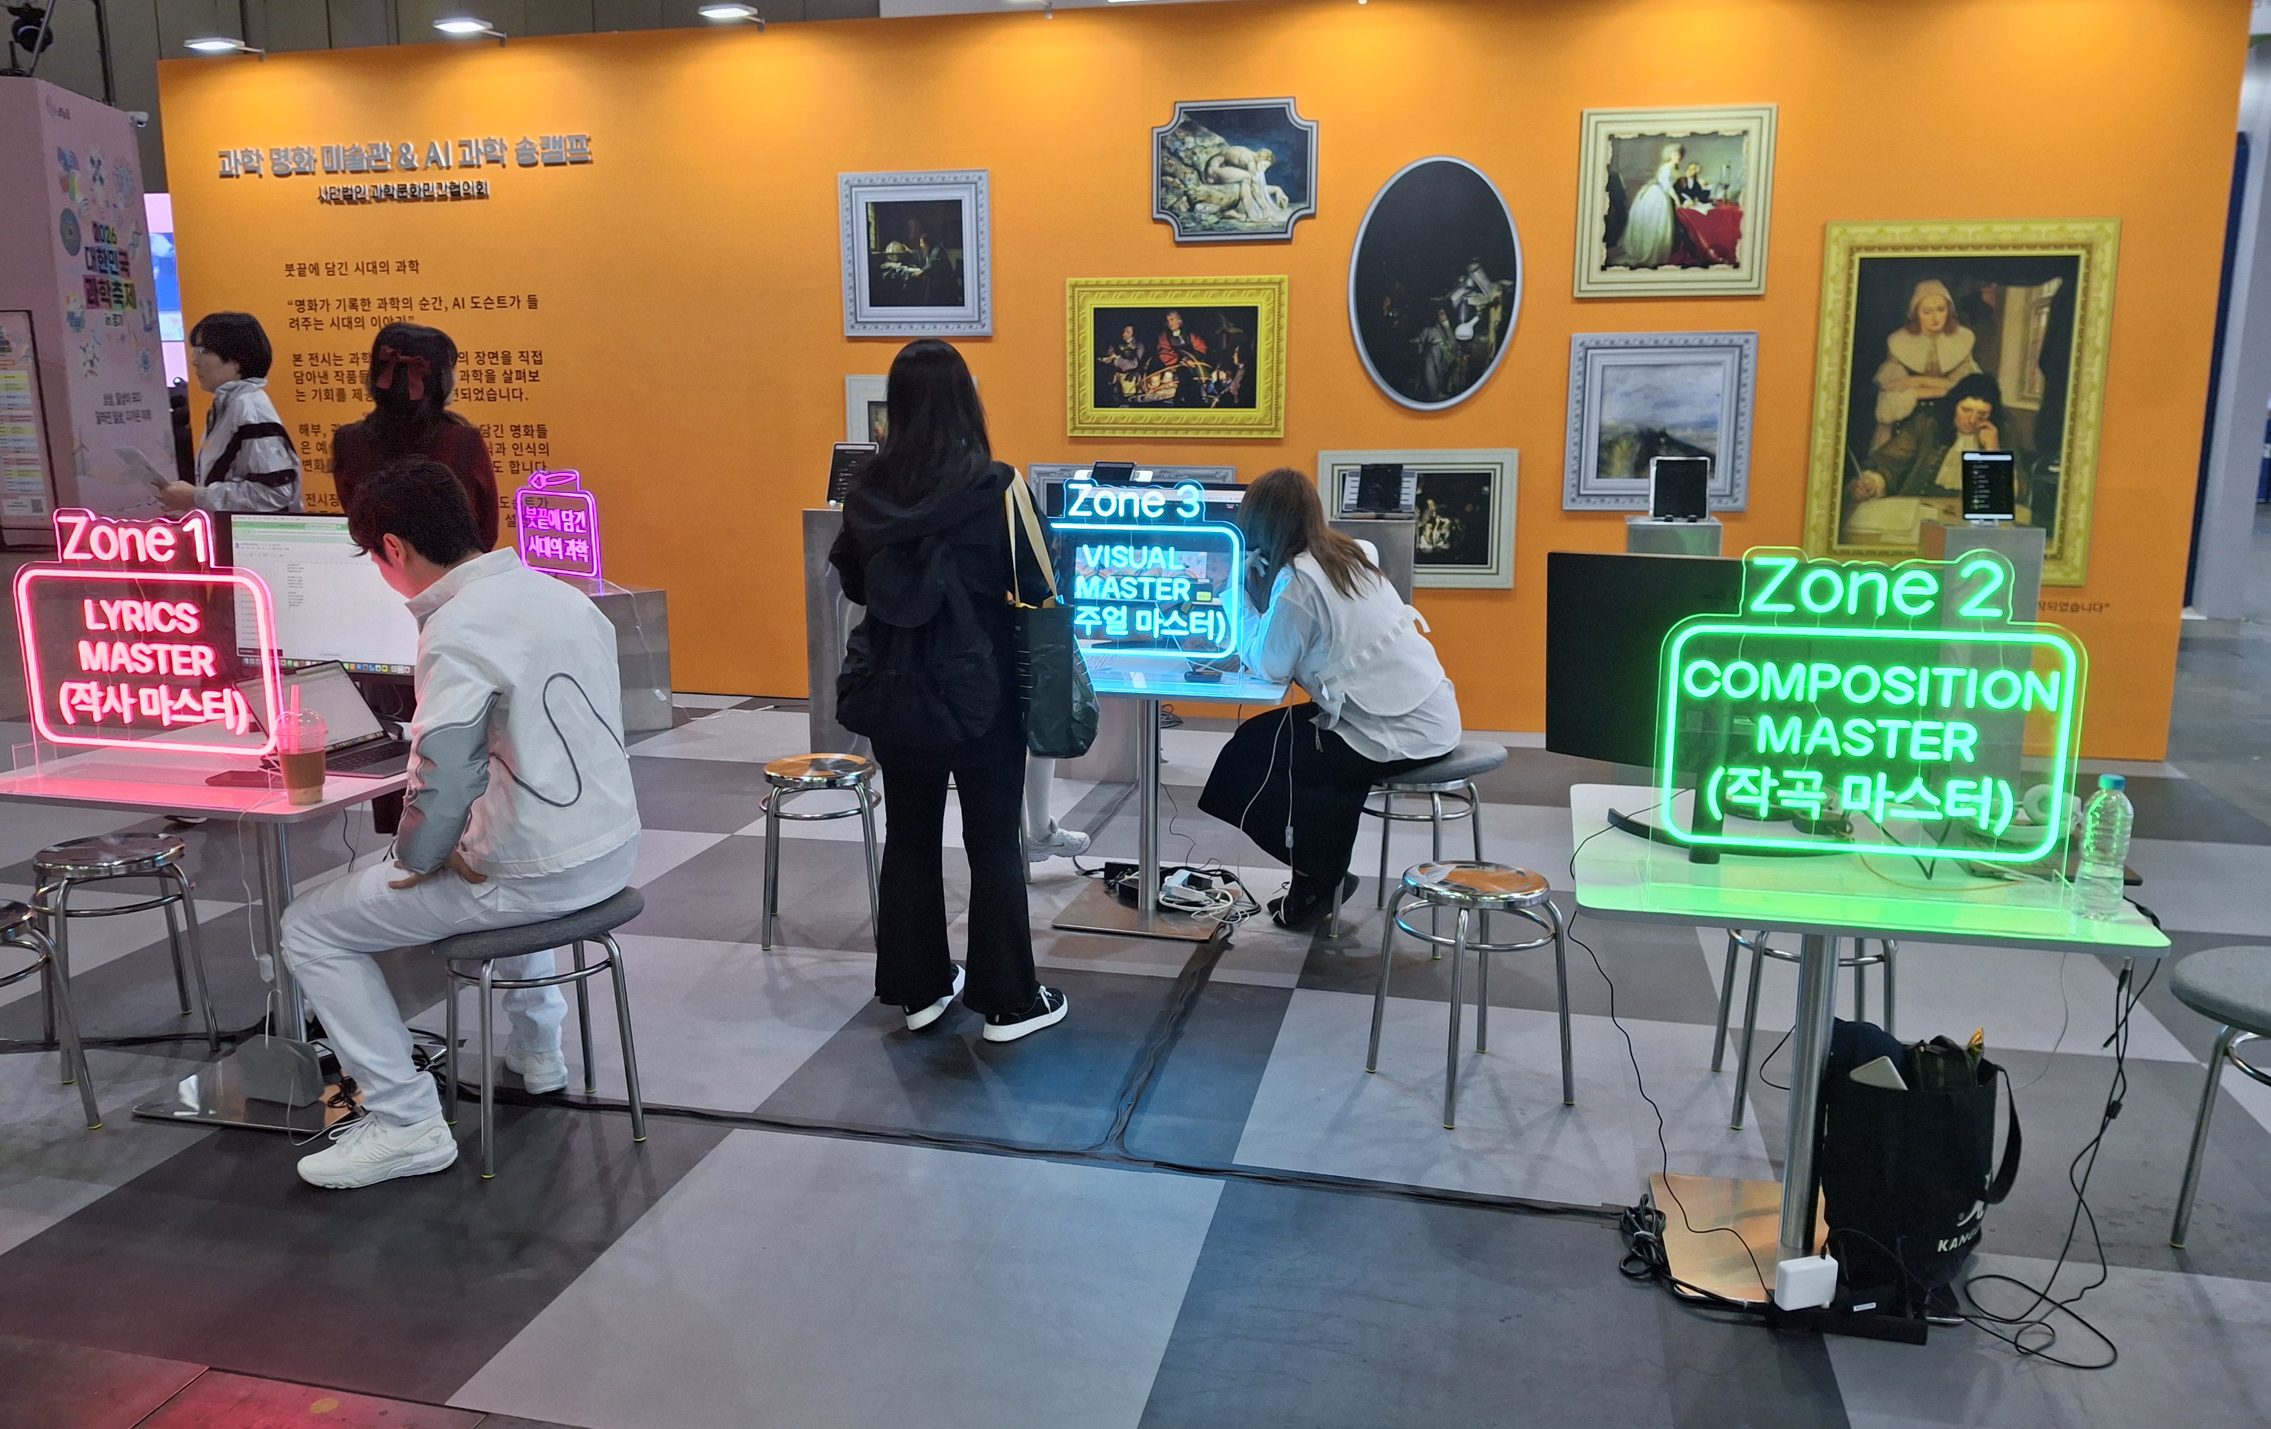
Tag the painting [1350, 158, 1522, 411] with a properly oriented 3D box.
[{"bbox_3d":[1.243,-1.774,6.787,0.710,1.022,0.030,3,12,13],"label":"painting"}]

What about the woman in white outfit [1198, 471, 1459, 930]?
[{"bbox_3d":[0.509,-0.023,4.411,0.700,1.245,0.520,6,13,27],"label":"woman in white outfit"}]

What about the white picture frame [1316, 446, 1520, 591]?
[{"bbox_3d":[1.194,-0.829,6.989,0.834,0.585,0.030,3,12,13],"label":"white picture frame"}]

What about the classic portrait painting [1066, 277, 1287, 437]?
[{"bbox_3d":[0.186,-1.588,7.316,0.989,0.692,0.040,3,11,13],"label":"classic portrait painting"}]

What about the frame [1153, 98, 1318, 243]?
[{"bbox_3d":[0.435,-2.353,7.112,0.720,0.588,0.040,3,11,13],"label":"frame"}]

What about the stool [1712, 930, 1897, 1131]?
[{"bbox_3d":[1.384,0.587,3.365,0.330,0.460,0.330,2,12,11],"label":"stool"}]

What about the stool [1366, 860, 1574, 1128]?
[{"bbox_3d":[0.708,0.573,3.450,0.330,0.455,0.330,-5,12,-23],"label":"stool"}]

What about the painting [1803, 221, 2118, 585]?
[{"bbox_3d":[3.317,-1.241,6.641,1.071,1.441,0.040,3,11,13],"label":"painting"}]

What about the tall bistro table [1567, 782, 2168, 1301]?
[{"bbox_3d":[1.126,0.578,2.760,0.785,0.717,0.785,3,12,13],"label":"tall bistro table"}]

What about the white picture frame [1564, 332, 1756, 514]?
[{"bbox_3d":[2.205,-1.226,6.907,0.741,0.737,0.040,3,11,13],"label":"white picture frame"}]

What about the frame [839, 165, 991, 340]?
[{"bbox_3d":[-0.995,-2.101,7.498,0.717,0.725,0.040,3,11,13],"label":"frame"}]

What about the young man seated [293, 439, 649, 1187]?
[{"bbox_3d":[-1.264,0.193,3.133,0.660,1.300,0.570,5,12,24],"label":"young man seated"}]

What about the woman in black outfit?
[{"bbox_3d":[-0.372,-0.044,3.715,0.510,1.560,0.410,4,11,20],"label":"woman in black outfit"}]

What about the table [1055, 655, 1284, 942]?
[{"bbox_3d":[0.046,0.218,4.547,0.790,0.717,0.790,3,12,13],"label":"table"}]

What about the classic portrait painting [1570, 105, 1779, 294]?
[{"bbox_3d":[2.212,-2.098,6.740,0.755,0.746,0.040,3,11,13],"label":"classic portrait painting"}]

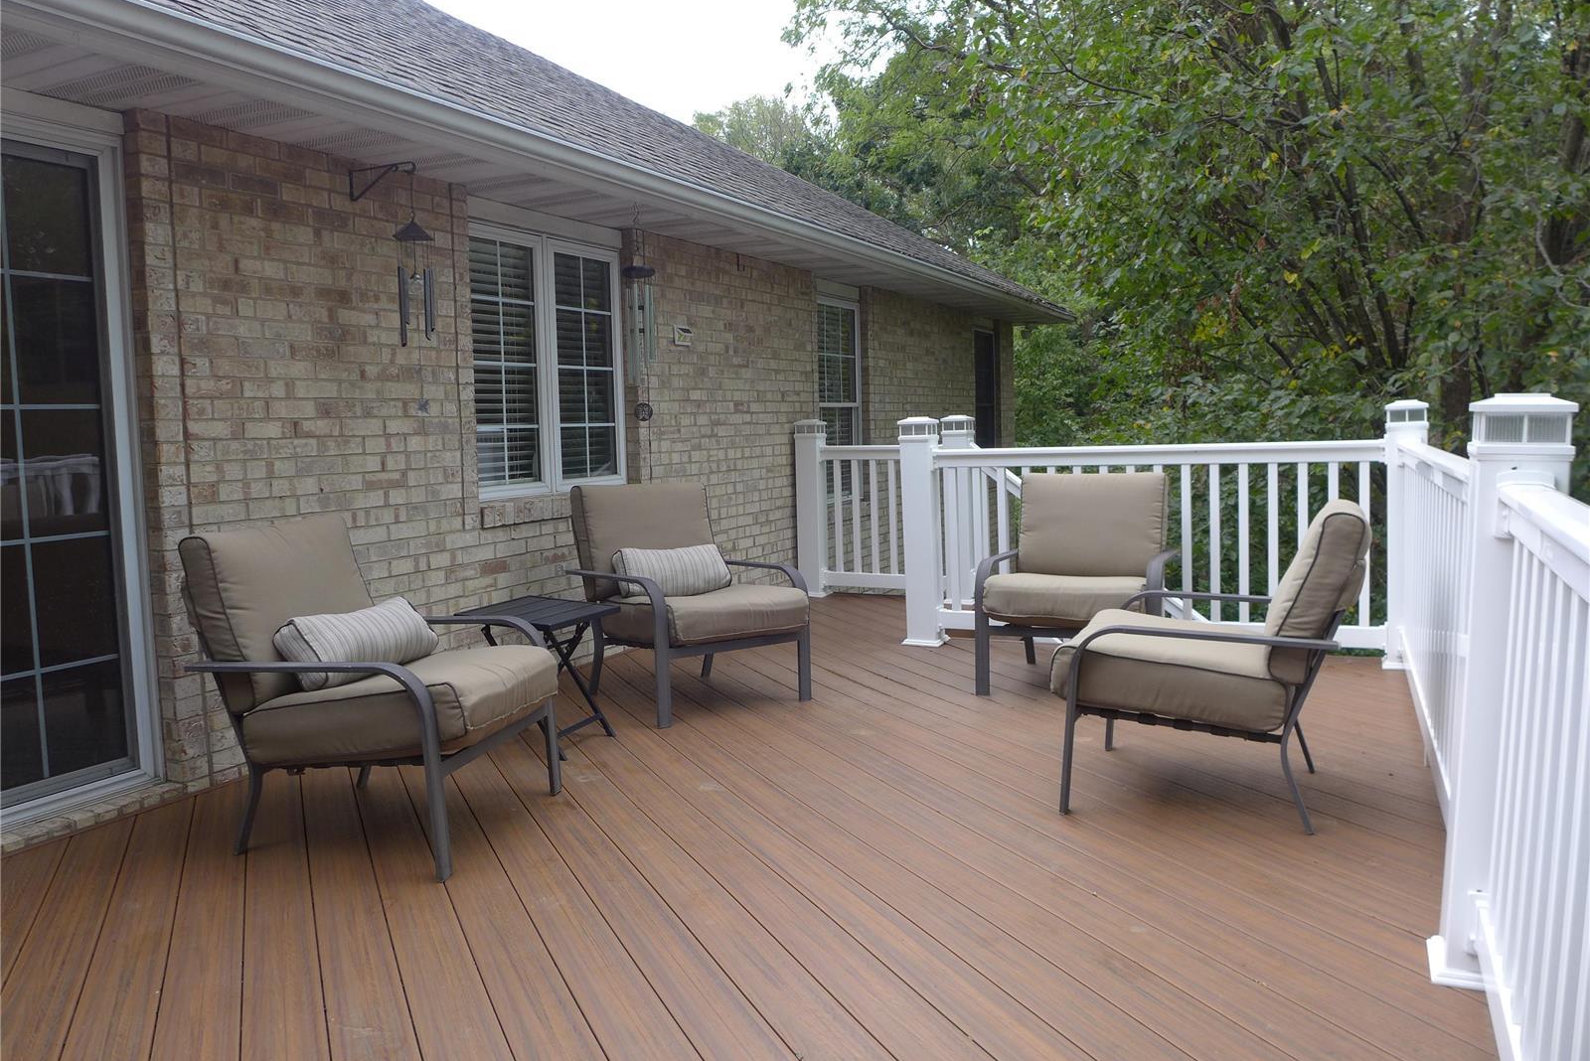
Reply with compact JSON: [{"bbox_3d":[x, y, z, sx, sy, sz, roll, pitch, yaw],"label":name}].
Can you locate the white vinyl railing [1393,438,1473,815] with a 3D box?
[{"bbox_3d":[2.138,0.221,3.660,0.090,0.945,2.960,3,7,26],"label":"white vinyl railing"}]

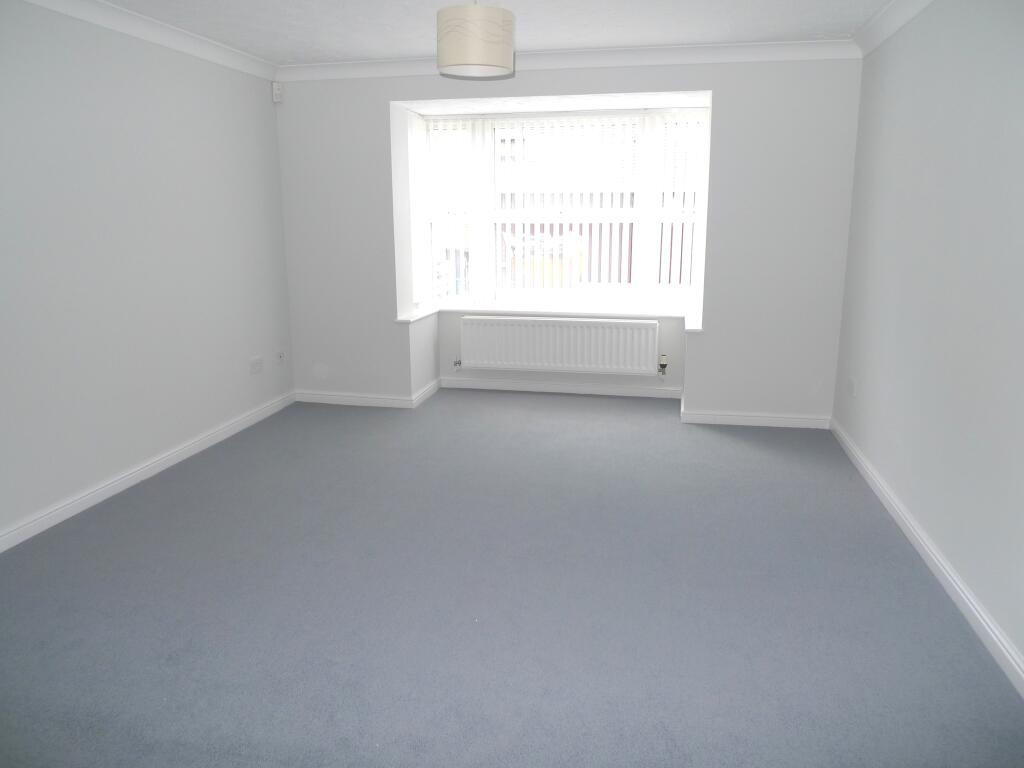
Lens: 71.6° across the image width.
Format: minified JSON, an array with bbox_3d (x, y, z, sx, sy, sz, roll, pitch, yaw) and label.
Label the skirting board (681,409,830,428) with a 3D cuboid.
[{"bbox_3d":[1.643,0.245,4.828,0.957,0.088,0.020,3,14,12],"label":"skirting board"}]

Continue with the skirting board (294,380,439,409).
[{"bbox_3d":[-1.123,0.044,5.729,0.990,0.088,0.686,3,14,12],"label":"skirting board"}]

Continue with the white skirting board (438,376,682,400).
[{"bbox_3d":[0.366,0.032,5.753,1.953,0.088,0.020,3,14,12],"label":"white skirting board"}]

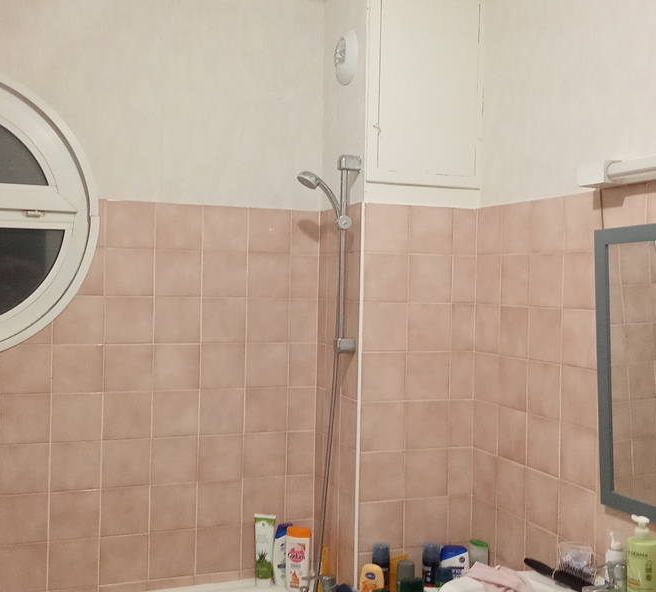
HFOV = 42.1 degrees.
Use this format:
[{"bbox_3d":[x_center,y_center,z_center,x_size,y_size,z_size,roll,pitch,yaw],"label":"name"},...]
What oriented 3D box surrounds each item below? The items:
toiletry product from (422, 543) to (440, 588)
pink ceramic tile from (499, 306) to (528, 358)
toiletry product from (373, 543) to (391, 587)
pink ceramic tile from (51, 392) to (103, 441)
[{"bbox_3d":[0.313,0.841,2.596,0.053,0.175,0.053,1,1,0],"label":"toiletry product"},{"bbox_3d":[0.545,0.106,2.469,0.010,0.148,0.148,1,1,-21],"label":"pink ceramic tile"},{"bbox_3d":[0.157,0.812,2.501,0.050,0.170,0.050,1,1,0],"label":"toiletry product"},{"bbox_3d":[-0.767,0.372,2.610,0.148,0.148,0.010,1,1,-21],"label":"pink ceramic tile"}]

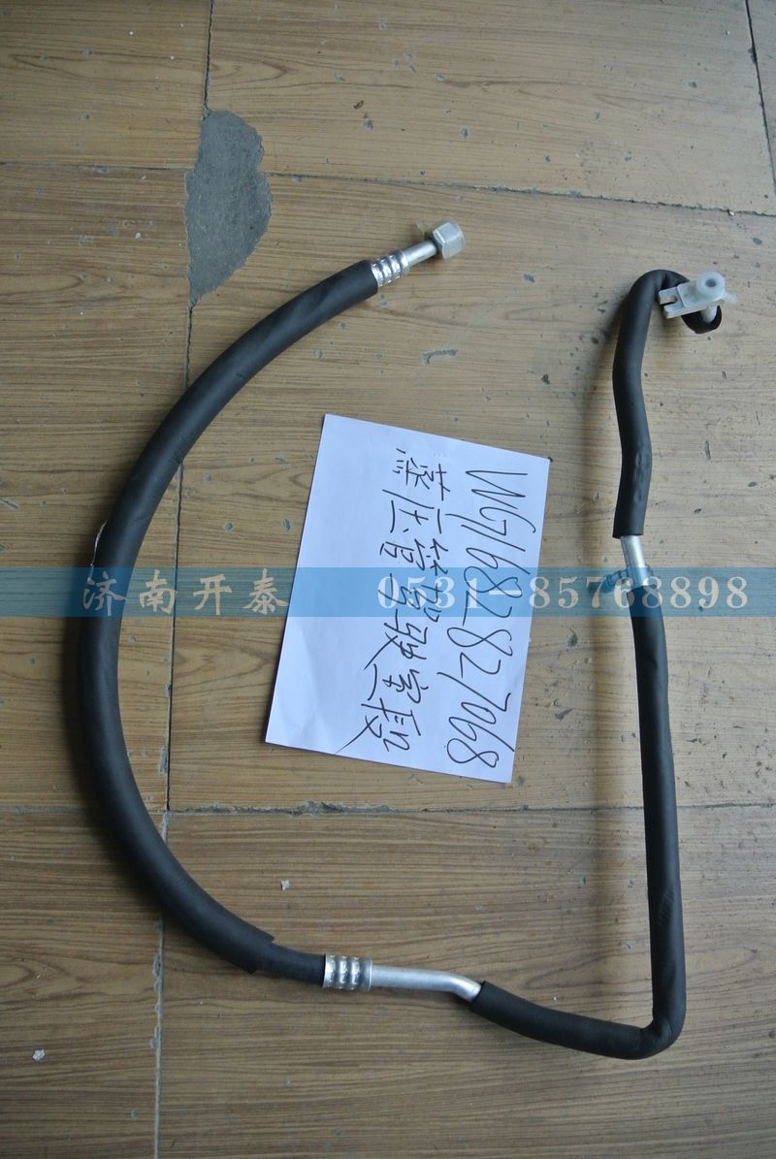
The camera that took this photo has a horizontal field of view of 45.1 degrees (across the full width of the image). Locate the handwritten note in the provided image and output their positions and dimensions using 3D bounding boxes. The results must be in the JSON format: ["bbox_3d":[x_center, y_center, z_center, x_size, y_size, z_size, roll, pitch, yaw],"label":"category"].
[{"bbox_3d":[0.024,0.012,0.818,0.210,0.004,0.297,10,77,-5],"label":"handwritten note"}]

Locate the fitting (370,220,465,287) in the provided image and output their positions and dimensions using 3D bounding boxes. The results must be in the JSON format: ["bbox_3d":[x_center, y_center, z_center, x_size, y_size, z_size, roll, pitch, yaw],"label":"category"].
[{"bbox_3d":[0.027,-0.301,0.871,0.099,0.033,0.033,-31,83,-12],"label":"fitting"}]

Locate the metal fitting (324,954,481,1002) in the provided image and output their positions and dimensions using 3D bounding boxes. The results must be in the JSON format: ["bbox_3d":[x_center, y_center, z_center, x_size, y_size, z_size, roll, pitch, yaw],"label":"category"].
[{"bbox_3d":[0.012,0.310,0.726,0.122,0.034,0.026,7,77,-5],"label":"metal fitting"}]

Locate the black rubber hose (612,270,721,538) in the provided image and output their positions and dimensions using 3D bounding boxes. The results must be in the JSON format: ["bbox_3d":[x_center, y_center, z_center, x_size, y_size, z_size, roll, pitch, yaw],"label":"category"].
[{"bbox_3d":[0.248,-0.164,0.856,0.087,0.058,0.285,13,76,-4],"label":"black rubber hose"}]

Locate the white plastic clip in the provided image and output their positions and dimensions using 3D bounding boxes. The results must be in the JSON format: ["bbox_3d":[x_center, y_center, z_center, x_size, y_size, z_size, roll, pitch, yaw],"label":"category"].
[{"bbox_3d":[0.279,-0.257,0.850,0.066,0.043,0.028,-20,67,6],"label":"white plastic clip"}]

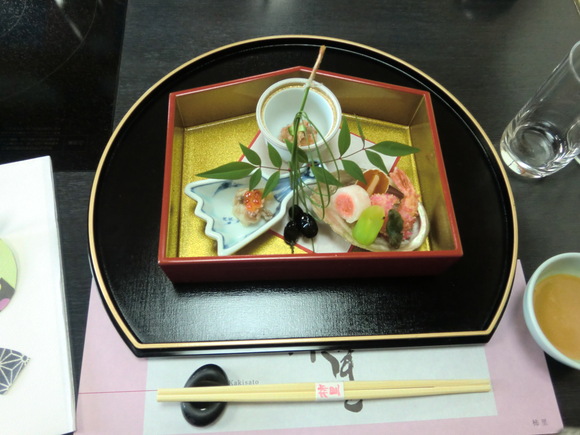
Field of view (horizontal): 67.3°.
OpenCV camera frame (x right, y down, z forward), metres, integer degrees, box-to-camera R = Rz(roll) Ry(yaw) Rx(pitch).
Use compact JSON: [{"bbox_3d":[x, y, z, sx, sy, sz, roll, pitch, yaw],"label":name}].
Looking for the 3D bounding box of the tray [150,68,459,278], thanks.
[{"bbox_3d":[0.012,-0.040,0.358,0.214,0.047,0.170,-1,67,-4],"label":"tray"}]

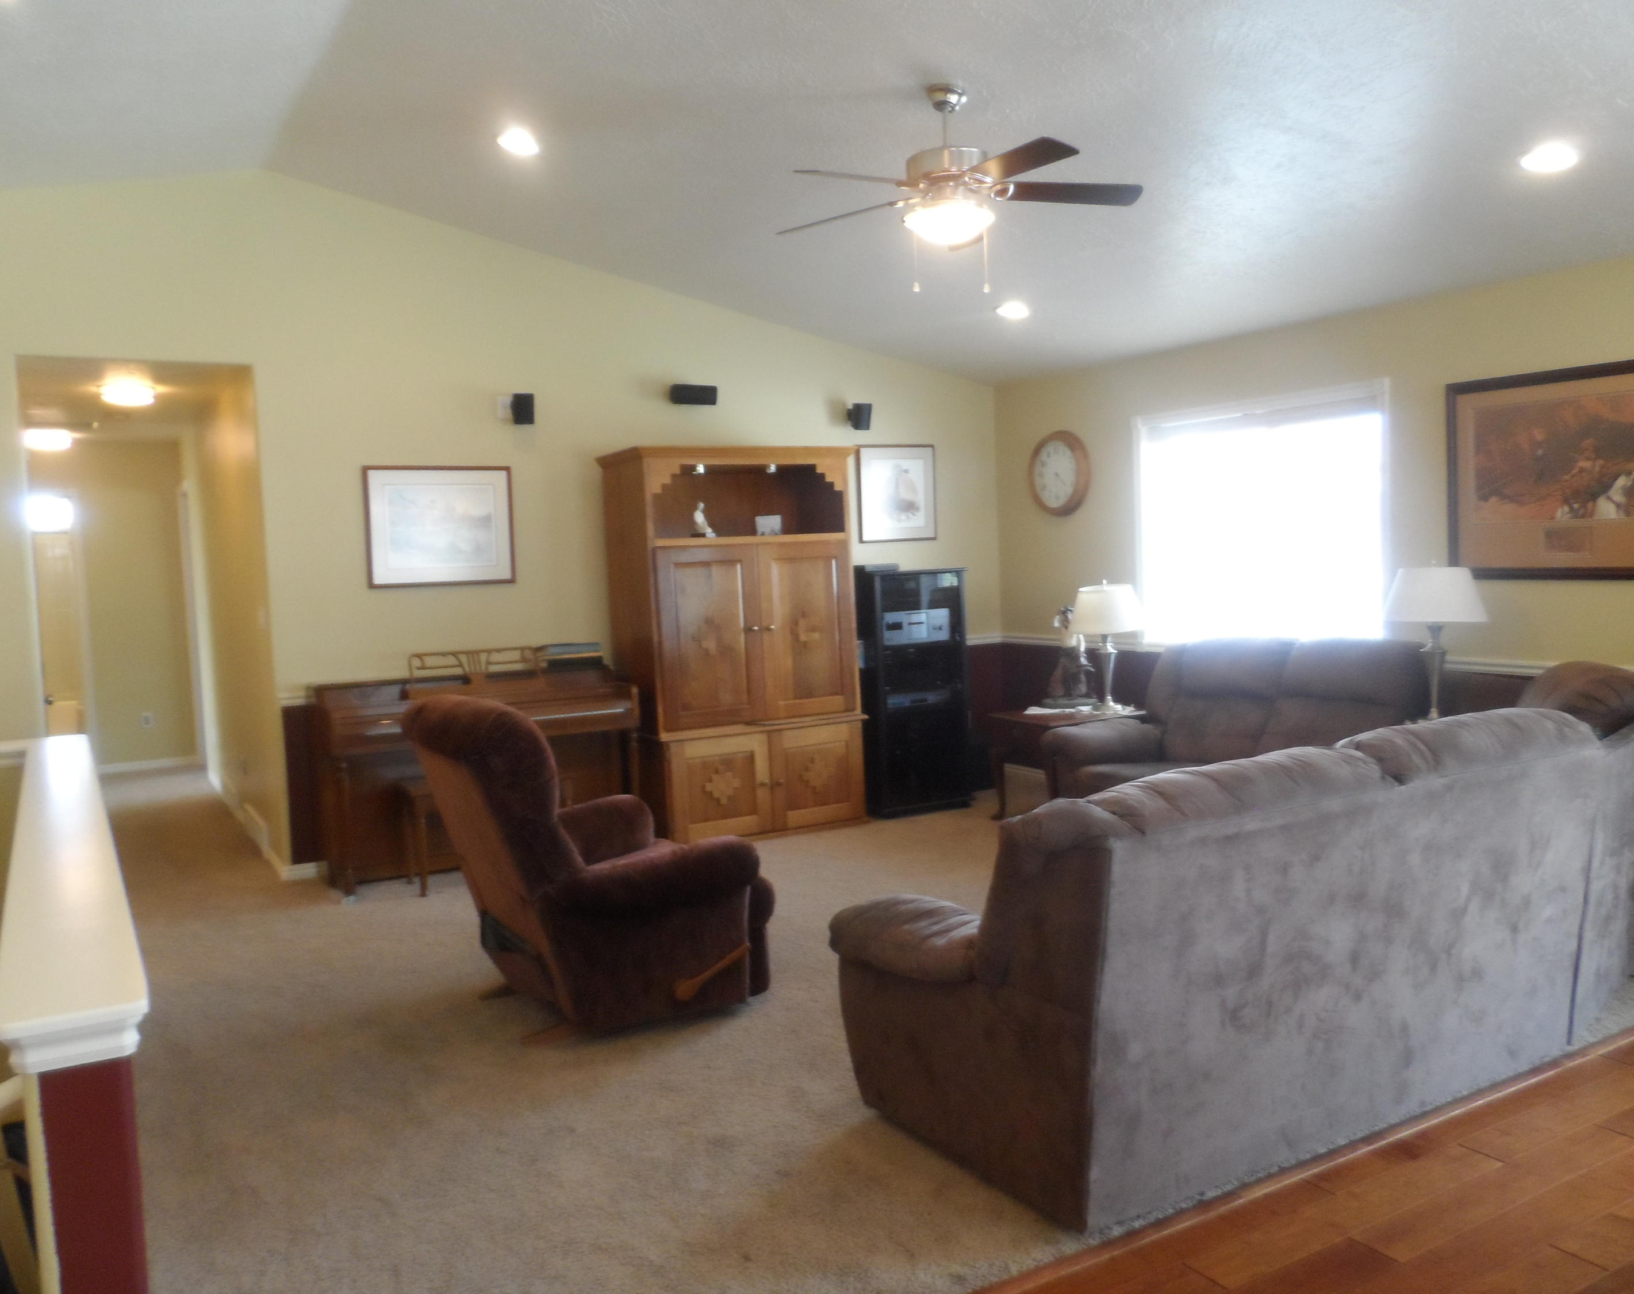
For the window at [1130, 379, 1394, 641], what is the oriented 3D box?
[{"bbox_3d":[2.229,-0.615,6.128,0.100,1.264,1.515,-4,5,-33],"label":"window"}]

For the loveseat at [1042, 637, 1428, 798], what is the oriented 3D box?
[{"bbox_3d":[1.970,0.470,5.512,0.933,0.983,1.676,-4,5,-33],"label":"loveseat"}]

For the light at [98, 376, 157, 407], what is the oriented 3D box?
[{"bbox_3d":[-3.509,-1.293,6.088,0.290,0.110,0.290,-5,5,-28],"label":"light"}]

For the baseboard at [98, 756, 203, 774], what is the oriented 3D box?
[{"bbox_3d":[-4.974,0.882,8.918,0.710,0.075,0.020,-5,5,-28],"label":"baseboard"}]

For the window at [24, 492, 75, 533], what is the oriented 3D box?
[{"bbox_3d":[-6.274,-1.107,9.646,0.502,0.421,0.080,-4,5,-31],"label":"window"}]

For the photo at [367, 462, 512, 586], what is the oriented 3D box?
[{"bbox_3d":[-1.859,-0.598,5.930,0.710,0.590,0.030,-5,5,-28],"label":"photo"}]

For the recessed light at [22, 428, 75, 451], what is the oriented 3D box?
[{"bbox_3d":[-5.015,-1.349,7.801,0.330,0.100,0.330,-5,5,-28],"label":"recessed light"}]

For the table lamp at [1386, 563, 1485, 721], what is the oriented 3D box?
[{"bbox_3d":[2.570,0.003,4.970,0.430,0.710,0.430,-5,5,-28],"label":"table lamp"}]

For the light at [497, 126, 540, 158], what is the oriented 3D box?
[{"bbox_3d":[-1.195,-2.026,4.789,0.190,0.040,0.190,9,-2,-28],"label":"light"}]

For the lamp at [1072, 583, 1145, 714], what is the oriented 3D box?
[{"bbox_3d":[1.540,0.005,6.399,0.386,0.692,0.386,-2,4,0],"label":"lamp"}]

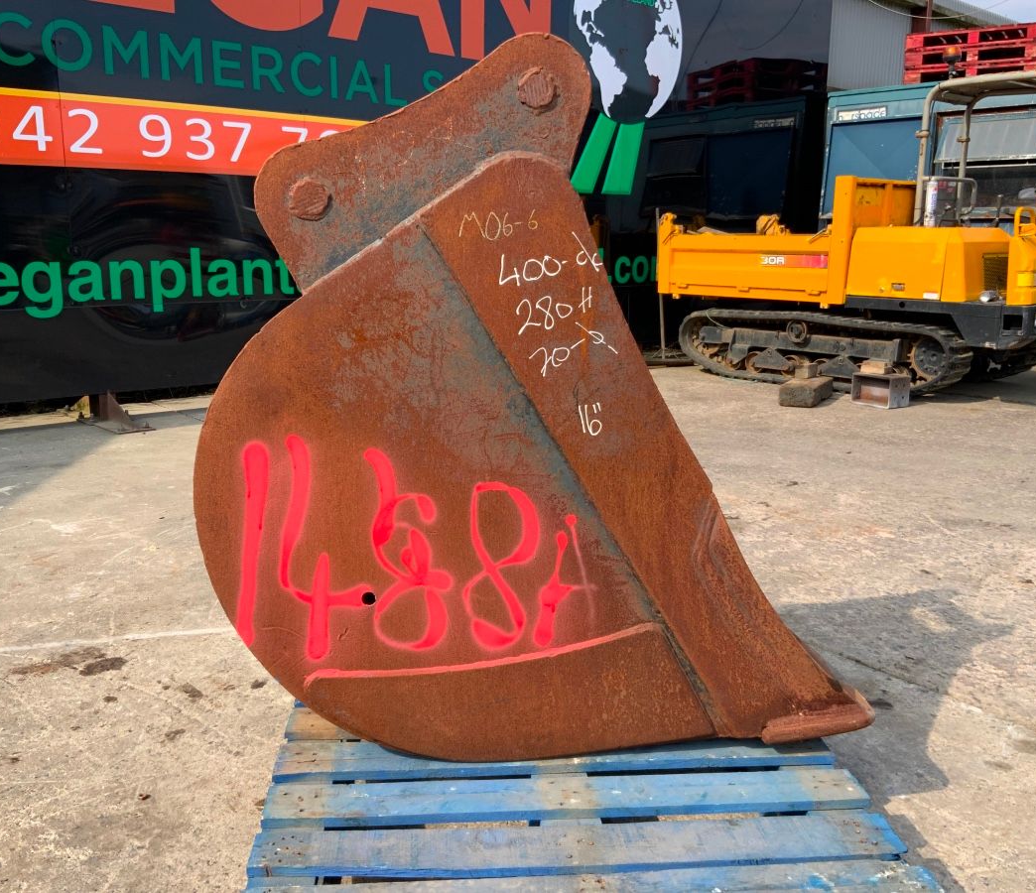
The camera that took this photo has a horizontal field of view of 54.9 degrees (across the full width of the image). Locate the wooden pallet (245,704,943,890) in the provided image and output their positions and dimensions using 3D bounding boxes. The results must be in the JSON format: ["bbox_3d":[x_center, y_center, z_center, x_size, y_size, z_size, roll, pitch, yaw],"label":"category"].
[{"bbox_3d":[0.069,0.621,1.867,1.000,0.157,1.200,0,12,-5],"label":"wooden pallet"}]

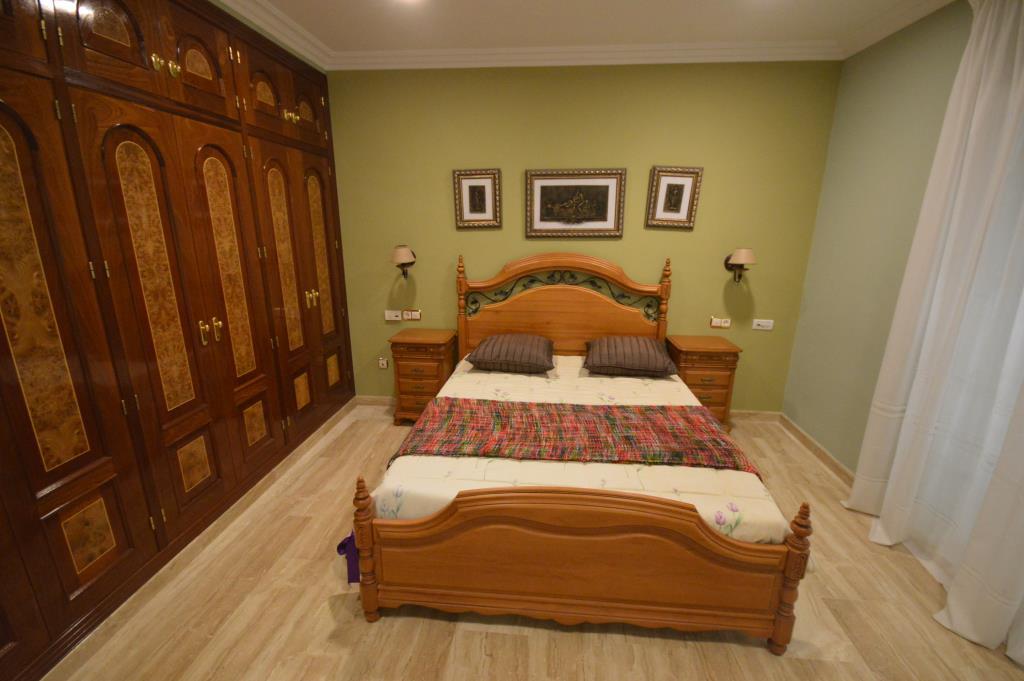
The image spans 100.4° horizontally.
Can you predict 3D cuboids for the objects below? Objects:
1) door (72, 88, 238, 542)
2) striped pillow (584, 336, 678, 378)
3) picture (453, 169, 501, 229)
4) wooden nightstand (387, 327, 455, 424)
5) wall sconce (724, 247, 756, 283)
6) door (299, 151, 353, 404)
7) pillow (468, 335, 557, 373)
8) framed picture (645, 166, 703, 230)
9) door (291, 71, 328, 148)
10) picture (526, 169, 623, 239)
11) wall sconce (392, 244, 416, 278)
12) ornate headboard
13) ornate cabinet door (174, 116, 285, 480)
[{"bbox_3d":[-1.525,-0.046,1.895,0.040,1.820,0.440,2,15,4],"label":"door"},{"bbox_3d":[0.834,0.108,3.074,0.600,0.150,0.390,2,25,4],"label":"striped pillow"},{"bbox_3d":[-0.247,-1.034,3.146,0.343,0.425,0.035,2,15,4],"label":"picture"},{"bbox_3d":[-0.692,0.300,3.461,0.445,0.700,0.380,2,15,4],"label":"wooden nightstand"},{"bbox_3d":[1.667,-0.542,3.114,0.195,0.245,0.250,2,15,4],"label":"wall sconce"},{"bbox_3d":[-1.412,-0.426,3.228,0.040,1.810,0.430,2,15,4],"label":"door"},{"bbox_3d":[-0.004,0.086,3.196,0.620,0.160,0.410,2,27,4],"label":"pillow"},{"bbox_3d":[1.152,-1.007,3.034,0.343,0.423,0.035,3,15,4],"label":"framed picture"},{"bbox_3d":[-1.402,-1.567,2.928,0.040,0.400,0.420,2,15,4],"label":"door"},{"bbox_3d":[0.455,-0.984,3.099,0.705,0.480,0.035,2,15,4],"label":"picture"},{"bbox_3d":[-0.816,-0.595,3.221,0.170,0.235,0.210,2,15,4],"label":"wall sconce"},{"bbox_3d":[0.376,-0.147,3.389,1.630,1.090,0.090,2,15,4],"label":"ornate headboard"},{"bbox_3d":[-1.421,-0.153,2.216,0.035,1.765,0.425,2,15,4],"label":"ornate cabinet door"}]

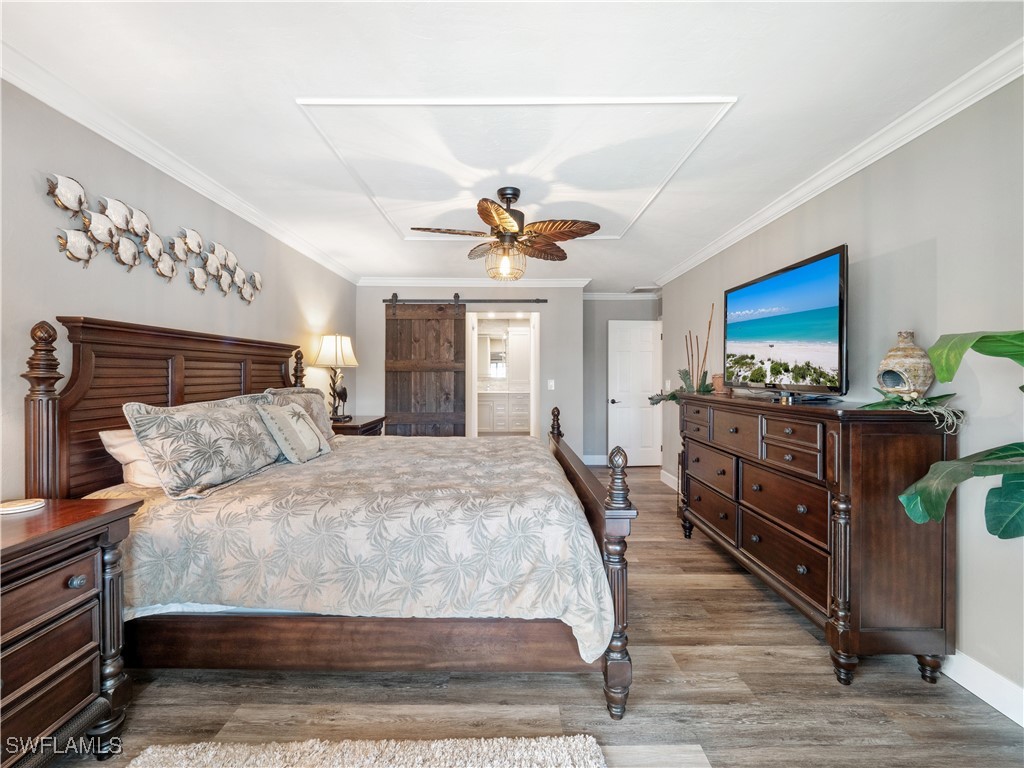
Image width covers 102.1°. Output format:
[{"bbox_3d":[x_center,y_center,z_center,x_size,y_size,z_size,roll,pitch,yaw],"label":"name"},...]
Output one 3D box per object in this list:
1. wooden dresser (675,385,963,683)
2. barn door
[{"bbox_3d":[1.578,0.657,2.487,0.530,1.137,1.600,0,1,0],"label":"wooden dresser"},{"bbox_3d":[-1.038,0.098,5.000,0.970,2.120,0.055,0,1,0],"label":"barn door"}]

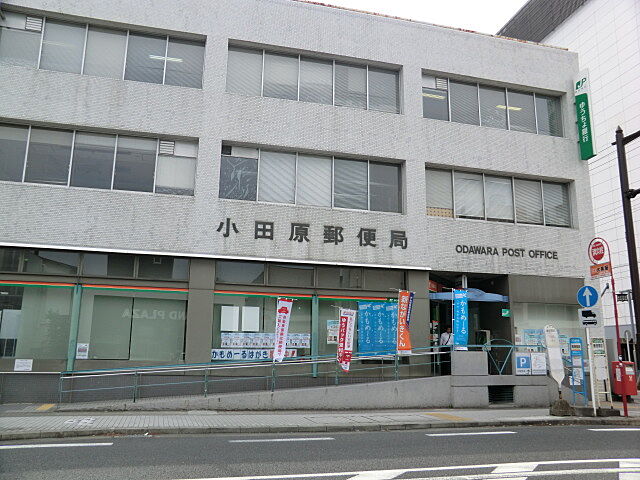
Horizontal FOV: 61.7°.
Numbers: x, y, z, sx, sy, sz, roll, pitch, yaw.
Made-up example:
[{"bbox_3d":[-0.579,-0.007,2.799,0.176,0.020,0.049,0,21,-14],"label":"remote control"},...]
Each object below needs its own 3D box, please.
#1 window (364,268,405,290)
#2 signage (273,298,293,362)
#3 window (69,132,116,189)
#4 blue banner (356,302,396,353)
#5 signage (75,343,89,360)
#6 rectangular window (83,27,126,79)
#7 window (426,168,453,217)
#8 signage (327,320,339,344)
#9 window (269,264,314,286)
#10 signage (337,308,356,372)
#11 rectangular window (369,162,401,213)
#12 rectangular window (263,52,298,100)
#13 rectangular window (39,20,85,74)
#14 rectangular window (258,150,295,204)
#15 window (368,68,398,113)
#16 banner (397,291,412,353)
[{"bbox_3d":[2.295,1.411,18.982,1.578,0.699,0.100,4,-13,-14],"label":"window"},{"bbox_3d":[-1.015,2.457,14.545,0.450,1.680,0.100,7,-12,-14],"label":"signage"},{"bbox_3d":[-7.342,-2.573,17.420,1.305,1.894,0.100,4,-13,-14],"label":"window"},{"bbox_3d":[2.026,3.094,18.447,1.478,1.827,0.050,4,-13,-14],"label":"blue banner"},{"bbox_3d":[-6.514,3.059,14.733,0.301,0.423,0.020,4,-9,-15],"label":"signage"},{"bbox_3d":[-6.901,-6.025,17.281,1.250,1.803,0.100,4,-11,-15],"label":"rectangular window"},{"bbox_3d":[4.089,-1.606,18.323,1.085,1.706,0.100,4,-9,-15],"label":"window"},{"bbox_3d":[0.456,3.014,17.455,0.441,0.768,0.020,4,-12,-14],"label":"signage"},{"bbox_3d":[-0.918,1.172,17.449,1.570,0.681,0.100,4,-12,-14],"label":"window"},{"bbox_3d":[0.786,2.878,15.436,0.548,1.798,0.200,4,-9,-15],"label":"signage"},{"bbox_3d":[2.333,-1.862,19.033,1.269,1.803,0.100,4,-11,-15],"label":"rectangular window"},{"bbox_3d":[-1.347,-5.731,18.756,1.284,1.770,0.100,4,-11,-15],"label":"rectangular window"},{"bbox_3d":[-8.113,-6.102,16.962,1.261,1.806,0.100,4,-11,-15],"label":"rectangular window"},{"bbox_3d":[-1.404,-2.116,17.970,1.291,1.800,0.100,4,-12,-14],"label":"rectangular window"},{"bbox_3d":[2.349,-5.494,19.654,1.243,1.734,0.100,4,-12,-14],"label":"window"},{"bbox_3d":[2.555,2.452,16.057,0.455,1.852,0.080,4,-13,-14],"label":"banner"}]

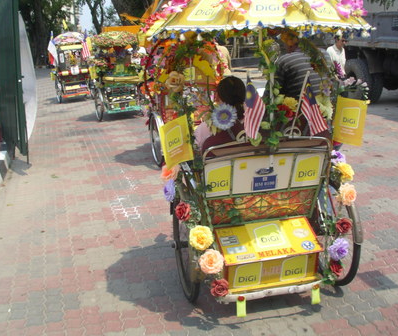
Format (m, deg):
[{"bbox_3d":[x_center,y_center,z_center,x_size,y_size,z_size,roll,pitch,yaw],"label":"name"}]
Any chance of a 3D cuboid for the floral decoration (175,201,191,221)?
[{"bbox_3d":[-0.089,0.245,2.758,0.097,0.112,0.075,2,15,12],"label":"floral decoration"}]

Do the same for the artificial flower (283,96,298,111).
[{"bbox_3d":[0.582,-0.410,3.046,0.090,0.090,0.070,1,15,11],"label":"artificial flower"}]

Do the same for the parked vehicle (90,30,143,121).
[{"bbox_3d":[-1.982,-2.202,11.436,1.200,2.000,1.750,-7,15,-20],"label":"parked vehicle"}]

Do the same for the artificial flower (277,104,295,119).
[{"bbox_3d":[0.544,-0.351,2.979,0.120,0.100,0.080,-2,15,-6],"label":"artificial flower"}]

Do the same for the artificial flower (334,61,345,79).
[{"bbox_3d":[0.901,-0.632,3.071,0.070,0.110,0.070,-7,15,-20],"label":"artificial flower"}]

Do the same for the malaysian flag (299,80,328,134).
[{"bbox_3d":[0.681,-0.366,2.850,0.165,0.330,0.070,-4,14,-11],"label":"malaysian flag"}]

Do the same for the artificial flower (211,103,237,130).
[{"bbox_3d":[0.151,-0.300,2.842,0.155,0.155,0.060,-1,15,-3],"label":"artificial flower"}]

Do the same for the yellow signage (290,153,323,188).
[{"bbox_3d":[0.690,0.013,3.043,0.205,0.210,0.020,-6,25,-16],"label":"yellow signage"}]

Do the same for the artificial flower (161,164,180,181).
[{"bbox_3d":[-0.171,0.025,2.979,0.125,0.115,0.090,7,16,26],"label":"artificial flower"}]

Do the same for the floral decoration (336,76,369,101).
[{"bbox_3d":[1.000,-0.518,3.119,0.215,0.150,0.120,3,15,17],"label":"floral decoration"}]

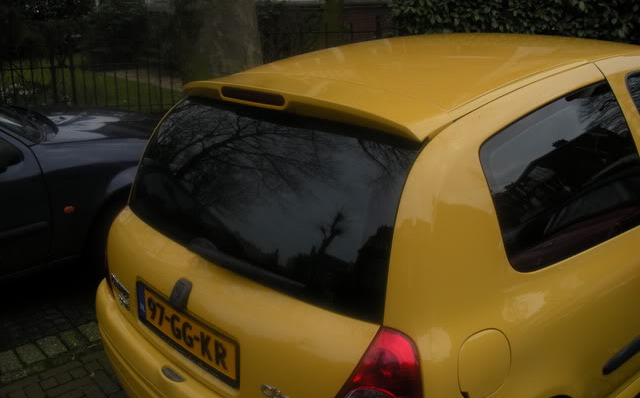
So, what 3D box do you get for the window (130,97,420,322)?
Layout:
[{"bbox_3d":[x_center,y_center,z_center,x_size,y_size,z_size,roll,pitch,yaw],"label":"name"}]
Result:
[{"bbox_3d":[-0.227,-0.040,1.978,1.230,0.500,0.110,18,-6,44],"label":"window"}]

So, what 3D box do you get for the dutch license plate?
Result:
[{"bbox_3d":[-0.403,0.382,1.938,0.020,0.116,0.525,-11,21,-42],"label":"dutch license plate"}]

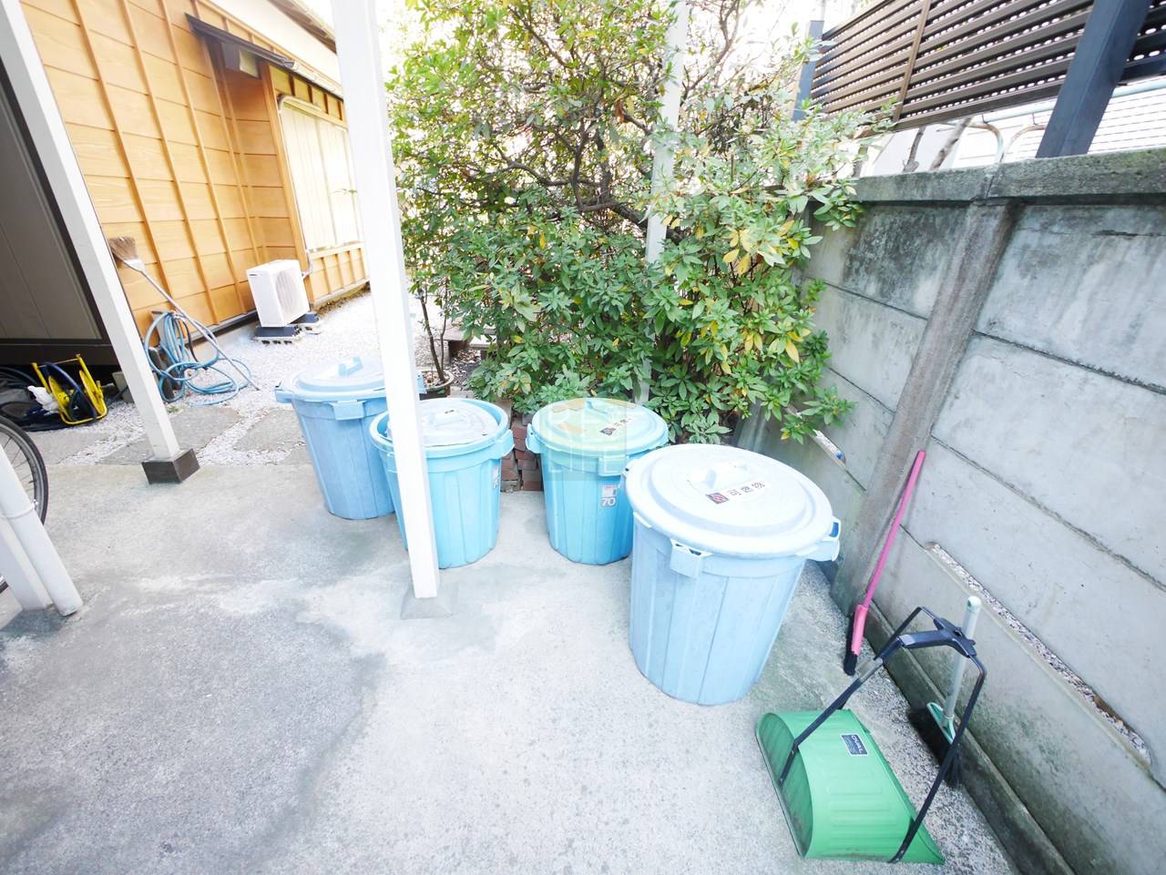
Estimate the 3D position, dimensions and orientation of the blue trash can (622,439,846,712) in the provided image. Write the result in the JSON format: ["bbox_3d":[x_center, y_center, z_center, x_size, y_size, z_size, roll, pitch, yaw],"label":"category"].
[{"bbox_3d":[0.376,0.387,1.399,0.570,0.650,0.570,2,25,-1],"label":"blue trash can"}]

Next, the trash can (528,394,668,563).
[{"bbox_3d":[0.054,0.160,1.919,0.540,0.590,0.540,-1,25,-8],"label":"trash can"}]

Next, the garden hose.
[{"bbox_3d":[-2.954,-0.684,3.651,0.580,0.490,1.160,-8,27,-21],"label":"garden hose"}]

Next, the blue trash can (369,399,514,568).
[{"bbox_3d":[-0.550,0.177,1.943,0.555,0.570,0.555,7,25,9],"label":"blue trash can"}]

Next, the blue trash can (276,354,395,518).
[{"bbox_3d":[-1.023,-0.029,2.208,0.590,0.680,0.590,-4,26,-14],"label":"blue trash can"}]

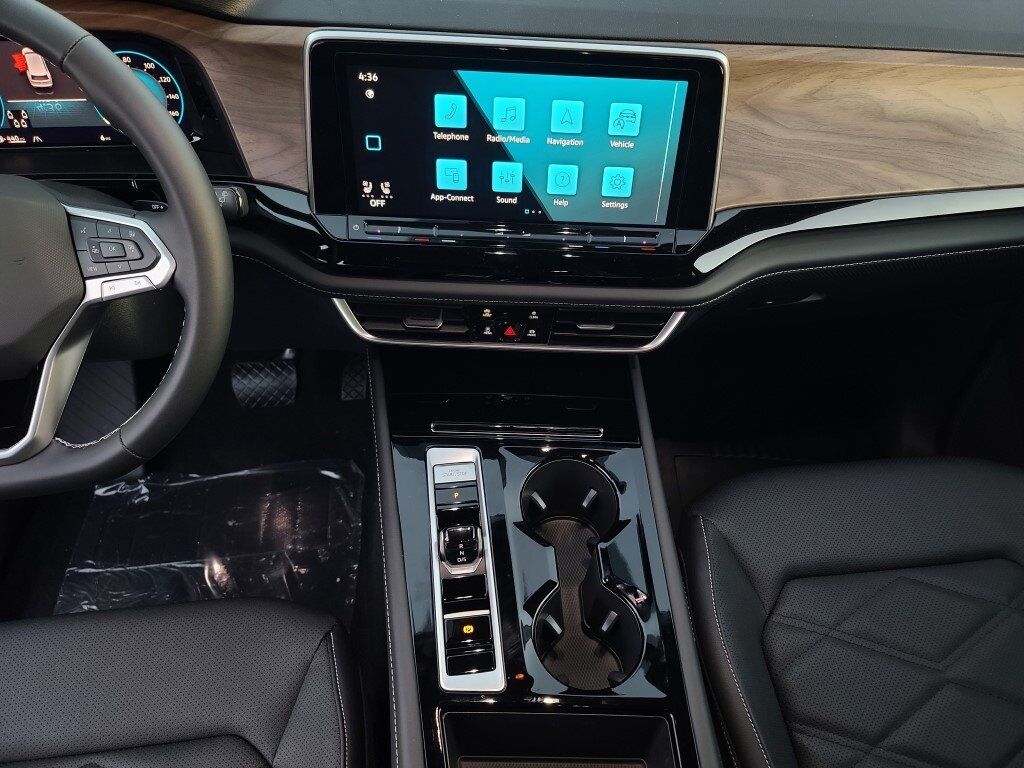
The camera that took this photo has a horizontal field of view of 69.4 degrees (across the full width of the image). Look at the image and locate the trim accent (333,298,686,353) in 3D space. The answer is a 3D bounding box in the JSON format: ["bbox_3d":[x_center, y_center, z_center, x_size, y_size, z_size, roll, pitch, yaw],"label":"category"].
[{"bbox_3d":[-0.002,-0.055,0.692,0.335,0.050,0.030,3,45,0],"label":"trim accent"}]

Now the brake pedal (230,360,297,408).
[{"bbox_3d":[-0.378,0.001,1.125,0.100,0.067,0.035,3,13,0],"label":"brake pedal"}]

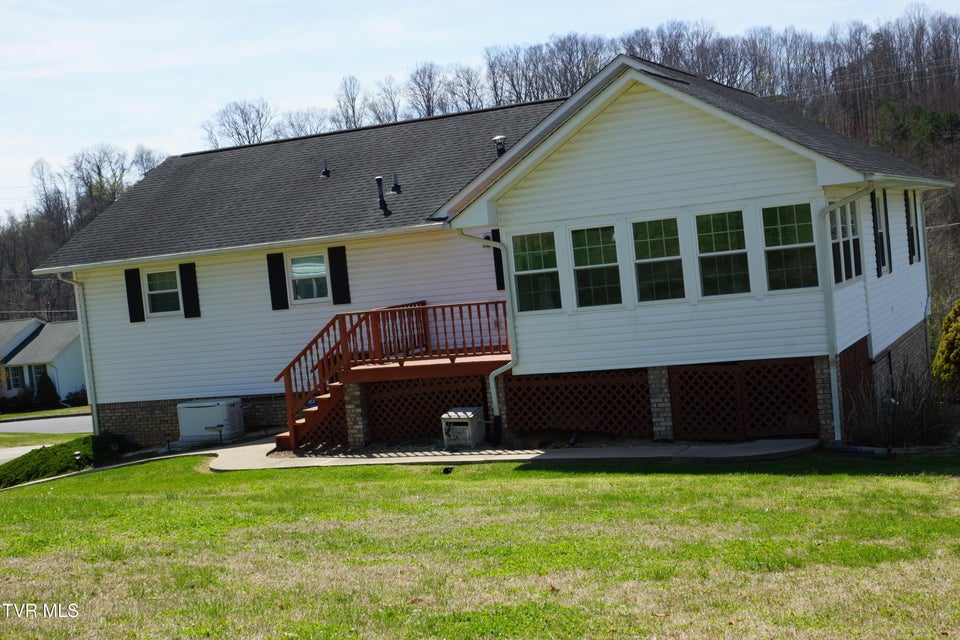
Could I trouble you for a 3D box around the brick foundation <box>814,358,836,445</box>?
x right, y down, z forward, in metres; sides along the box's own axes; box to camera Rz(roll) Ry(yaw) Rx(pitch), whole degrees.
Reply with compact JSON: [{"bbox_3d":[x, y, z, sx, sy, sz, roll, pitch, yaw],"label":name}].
[{"bbox_3d":[4.864,1.064,16.633,0.310,1.170,0.300,-4,3,25],"label":"brick foundation"}]

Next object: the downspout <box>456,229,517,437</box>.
[{"bbox_3d":[0.180,0.205,18.437,0.780,3.260,0.190,-4,3,25],"label":"downspout"}]

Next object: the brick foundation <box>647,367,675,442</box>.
[{"bbox_3d":[2.713,1.202,17.636,0.305,1.050,0.300,-4,3,25],"label":"brick foundation"}]

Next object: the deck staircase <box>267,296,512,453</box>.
[{"bbox_3d":[-0.953,0.822,20.646,4.520,2.190,2.800,-4,3,25],"label":"deck staircase"}]

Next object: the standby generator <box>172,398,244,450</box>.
[{"bbox_3d":[-5.275,1.945,23.475,1.200,0.750,0.630,-4,3,25],"label":"standby generator"}]

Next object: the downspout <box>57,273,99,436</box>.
[{"bbox_3d":[-8.504,0.782,25.331,0.160,3.590,0.600,-4,3,25],"label":"downspout"}]

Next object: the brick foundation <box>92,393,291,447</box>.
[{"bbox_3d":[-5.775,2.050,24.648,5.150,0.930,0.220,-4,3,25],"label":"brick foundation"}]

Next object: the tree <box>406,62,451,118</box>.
[{"bbox_3d":[-5.471,-22.589,130.000,4.800,11.000,4.800,-4,3,25],"label":"tree"}]

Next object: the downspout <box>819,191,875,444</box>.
[{"bbox_3d":[5.020,-0.072,16.173,0.820,3.460,0.170,-4,3,25],"label":"downspout"}]

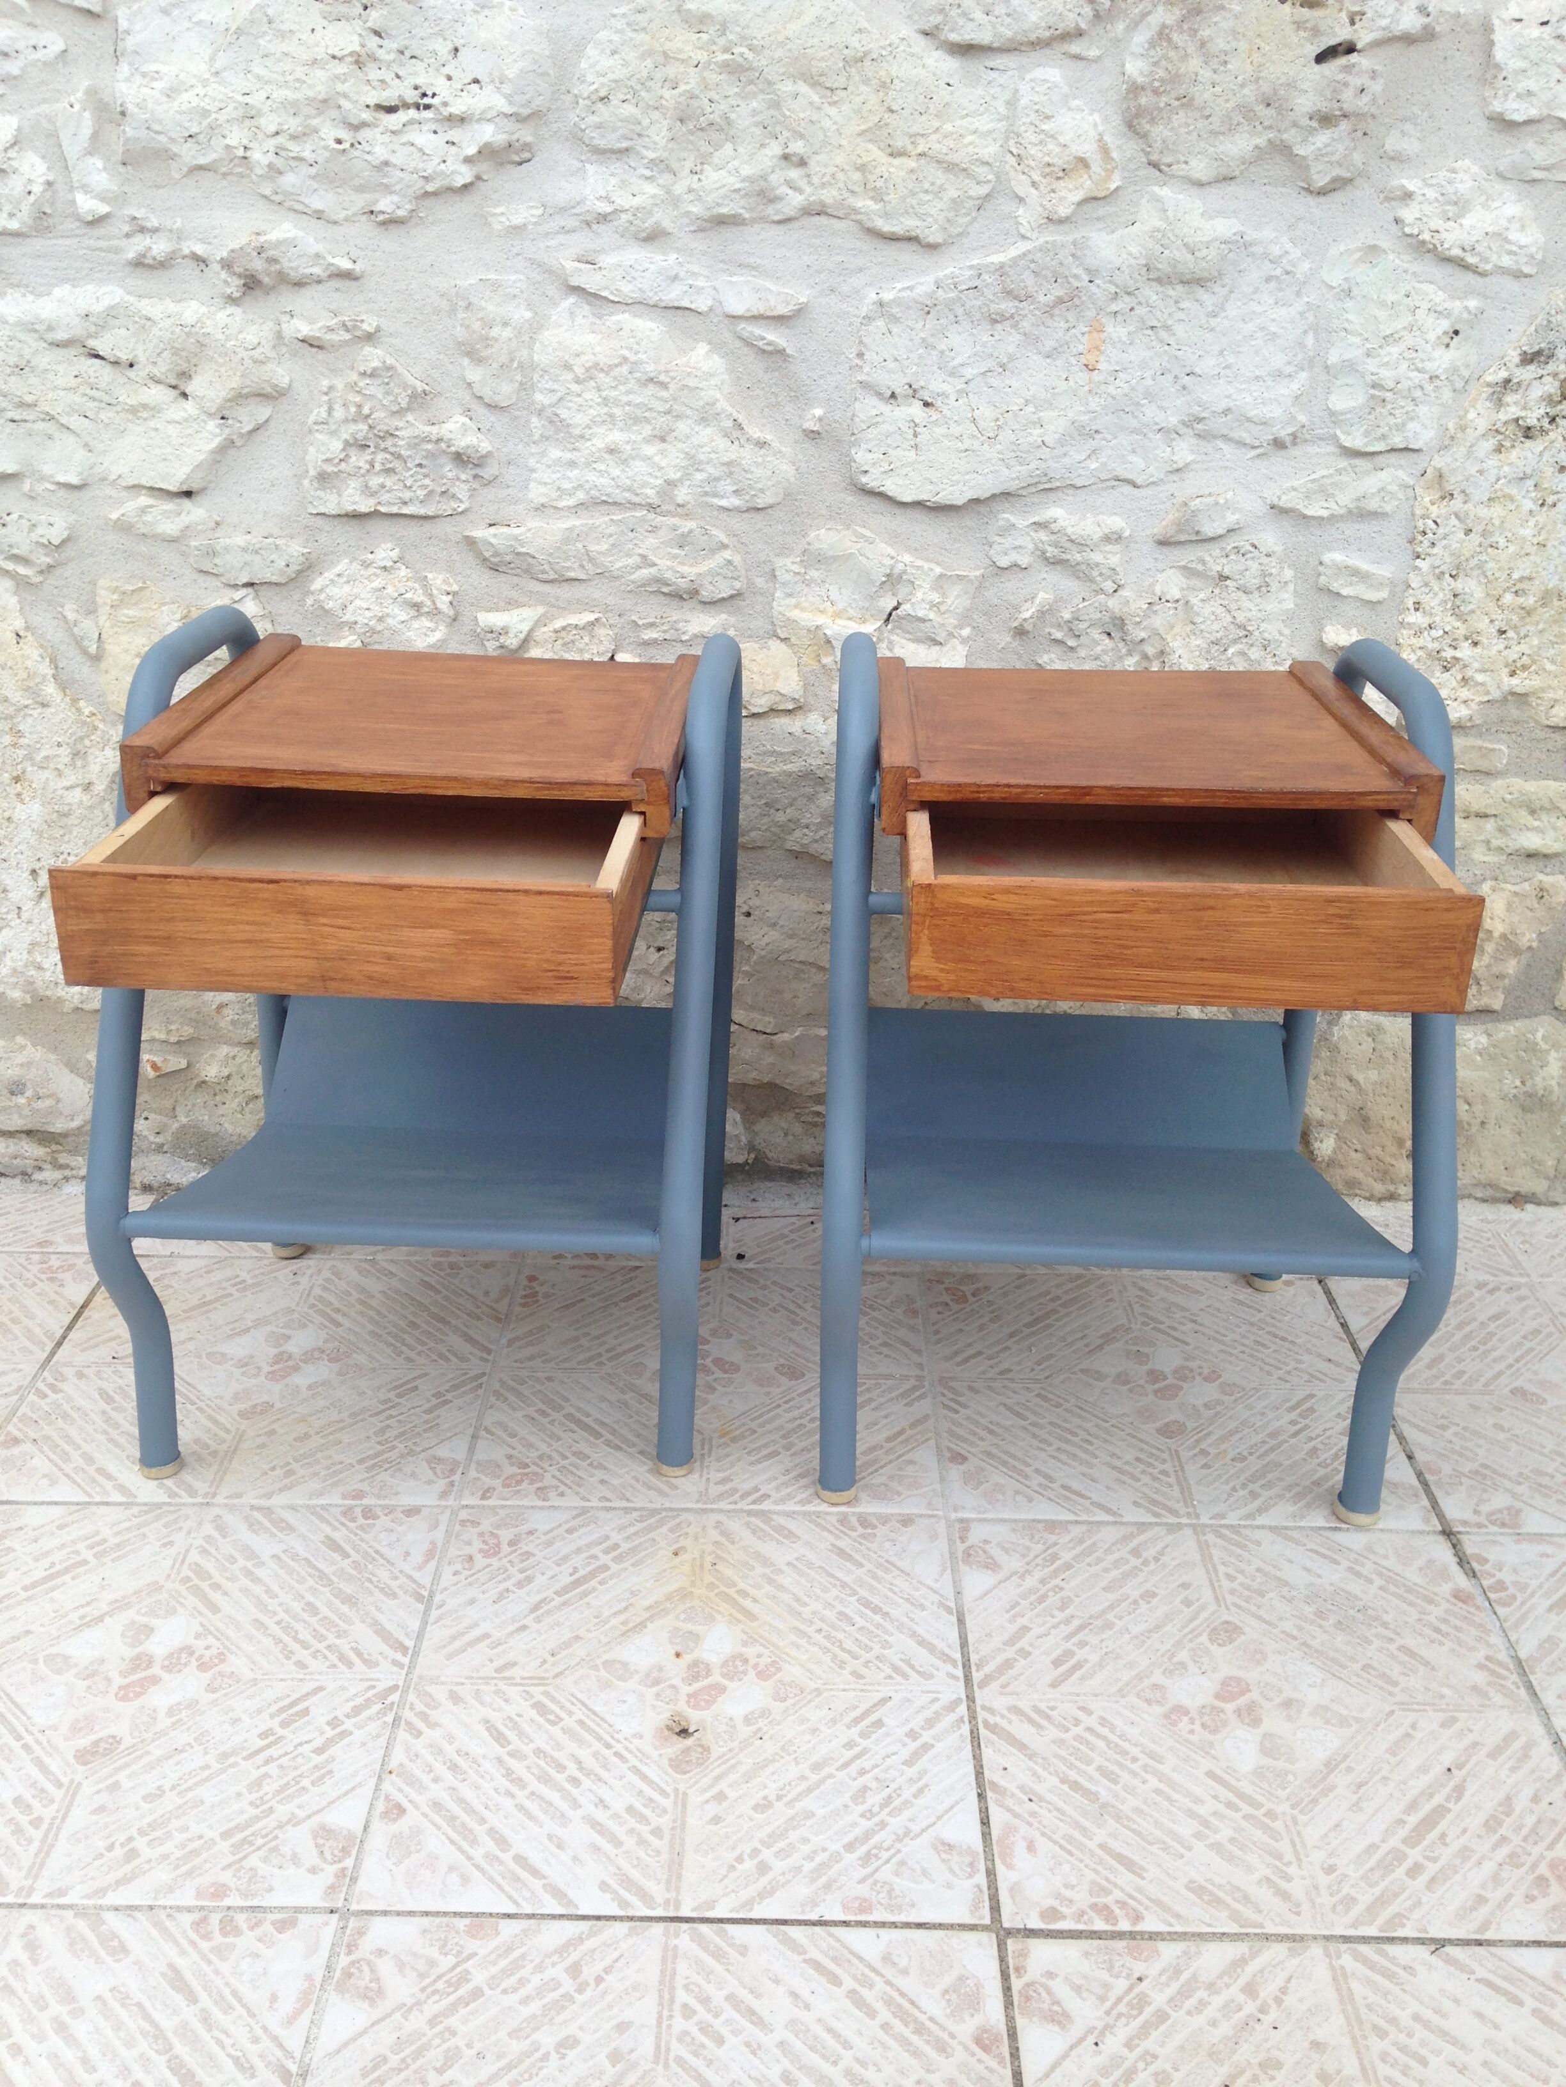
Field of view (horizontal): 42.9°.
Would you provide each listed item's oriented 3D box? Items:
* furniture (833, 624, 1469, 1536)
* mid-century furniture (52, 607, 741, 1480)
[{"bbox_3d":[0.229,0.018,1.409,0.392,0.559,0.449,2,23,1],"label":"furniture"},{"bbox_3d":[-0.248,0.003,1.425,0.392,0.557,0.483,2,23,1],"label":"mid-century furniture"}]

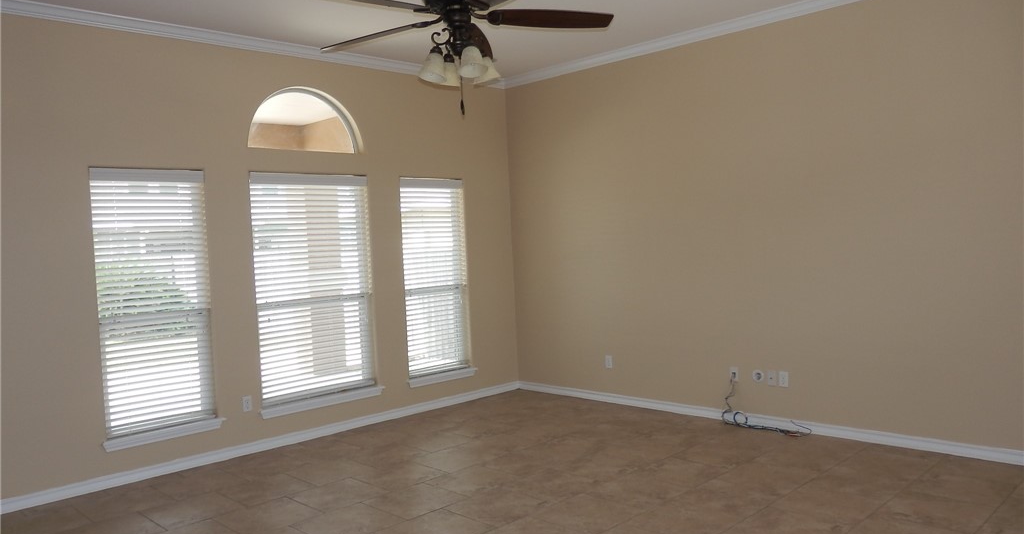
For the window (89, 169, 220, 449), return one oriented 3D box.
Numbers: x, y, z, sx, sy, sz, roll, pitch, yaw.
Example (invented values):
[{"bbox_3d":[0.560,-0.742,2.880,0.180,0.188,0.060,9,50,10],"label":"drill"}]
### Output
[{"bbox_3d":[-2.458,0.223,5.087,0.065,1.781,0.725,-1,3,45],"label":"window"}]

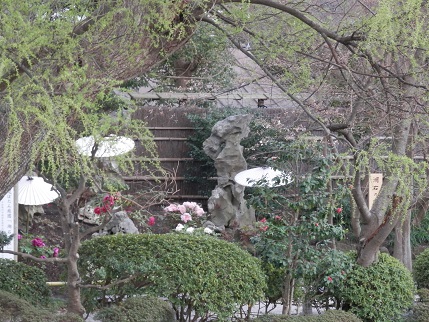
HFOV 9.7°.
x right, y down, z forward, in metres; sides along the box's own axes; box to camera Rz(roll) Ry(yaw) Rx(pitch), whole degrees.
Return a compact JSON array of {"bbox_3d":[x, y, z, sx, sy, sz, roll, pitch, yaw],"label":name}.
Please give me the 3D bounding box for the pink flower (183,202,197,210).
[{"bbox_3d":[-0.394,0.723,40.500,0.221,0.133,0.160,0,2,0],"label":"pink flower"}]

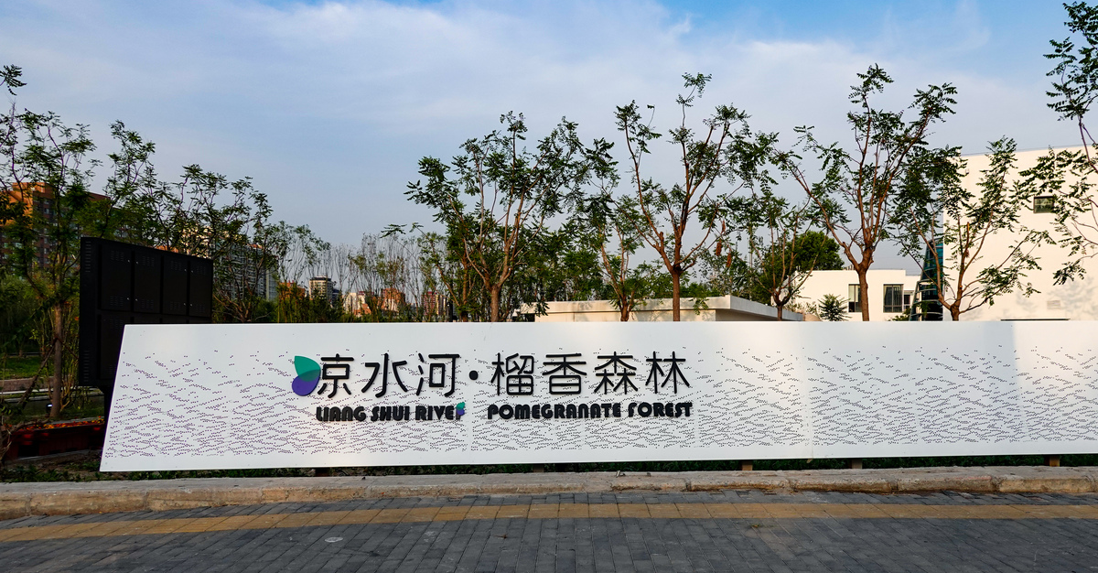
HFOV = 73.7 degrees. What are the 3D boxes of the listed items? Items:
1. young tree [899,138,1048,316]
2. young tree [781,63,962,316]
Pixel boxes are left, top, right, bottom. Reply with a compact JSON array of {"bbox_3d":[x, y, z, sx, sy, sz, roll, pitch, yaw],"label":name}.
[{"bbox_3d":[7.243,-0.231,12.500,2.532,4.647,2.532,0,-4,0],"label":"young tree"},{"bbox_3d":[5.010,-0.729,11.500,2.818,5.485,2.818,0,-4,0],"label":"young tree"}]

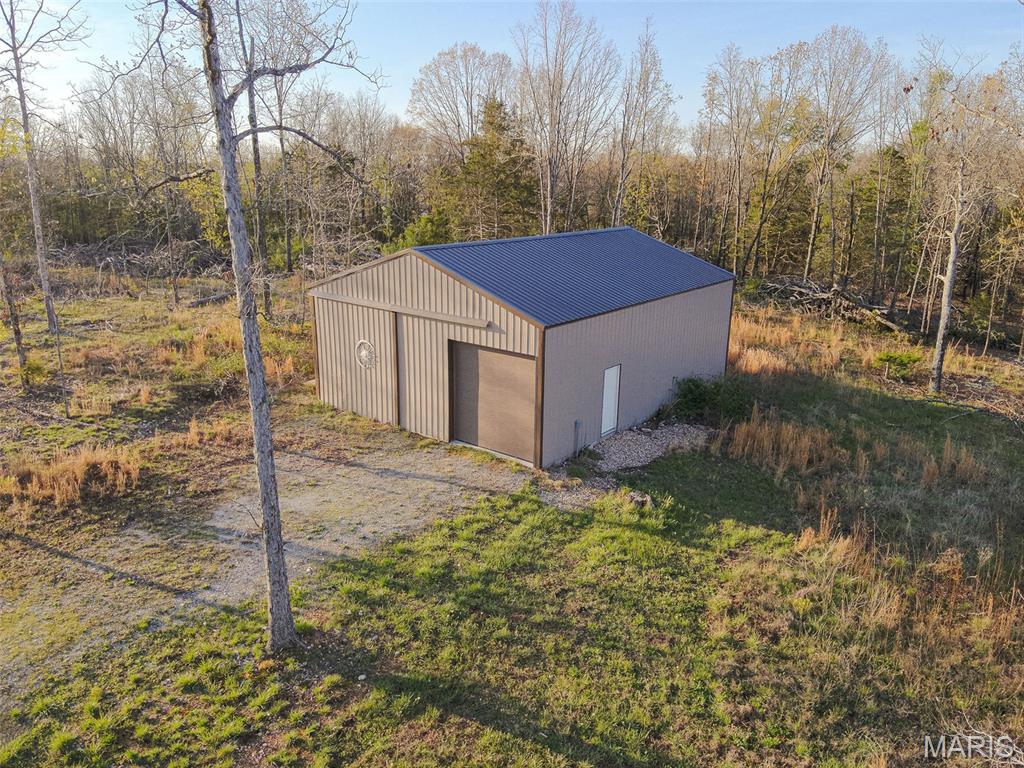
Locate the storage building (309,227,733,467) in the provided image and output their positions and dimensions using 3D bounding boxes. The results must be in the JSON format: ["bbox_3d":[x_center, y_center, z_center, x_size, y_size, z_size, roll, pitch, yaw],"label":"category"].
[{"bbox_3d":[0.947,-2.478,24.911,9.180,5.306,12.080,13,20,36],"label":"storage building"}]

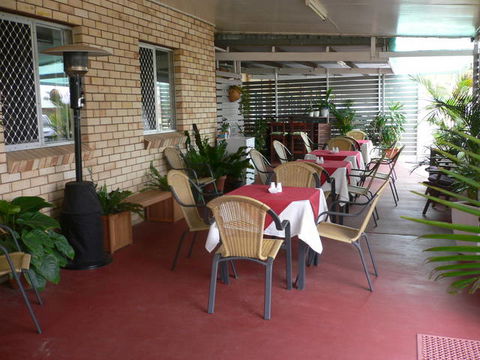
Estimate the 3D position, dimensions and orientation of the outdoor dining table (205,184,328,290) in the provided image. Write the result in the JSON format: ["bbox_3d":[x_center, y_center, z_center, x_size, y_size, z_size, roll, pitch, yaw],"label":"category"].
[{"bbox_3d":[0.301,0.475,4.405,0.866,0.745,0.815,2,9,20],"label":"outdoor dining table"}]

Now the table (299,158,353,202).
[{"bbox_3d":[1.050,0.156,6.397,0.740,0.730,0.740,2,9,20],"label":"table"}]

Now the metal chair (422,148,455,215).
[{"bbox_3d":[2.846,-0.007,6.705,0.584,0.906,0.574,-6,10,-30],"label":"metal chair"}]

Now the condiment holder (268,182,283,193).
[{"bbox_3d":[0.314,0.067,4.304,0.121,0.091,0.070,2,9,20],"label":"condiment holder"}]

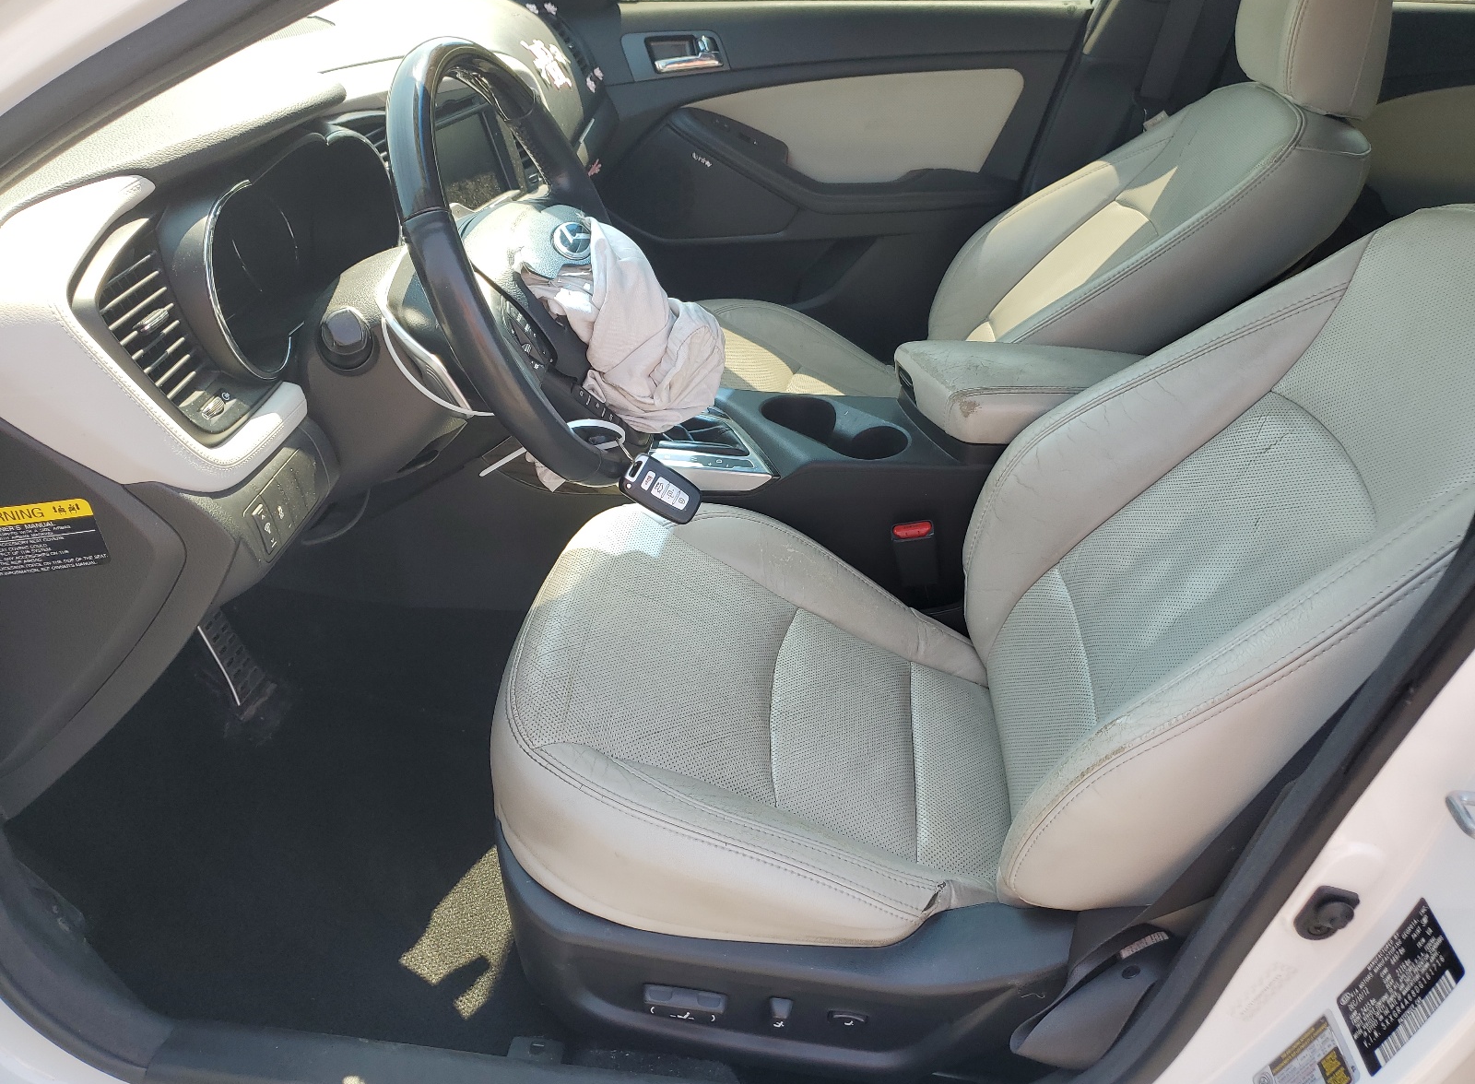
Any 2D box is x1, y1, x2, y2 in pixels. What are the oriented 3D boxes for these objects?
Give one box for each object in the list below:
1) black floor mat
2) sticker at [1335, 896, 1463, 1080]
[{"bbox_3d":[-0.525,0.287,1.260,0.690,0.100,0.520,7,31,3],"label":"black floor mat"},{"bbox_3d":[0.392,0.265,0.658,0.003,0.100,0.052,13,32,-3],"label":"sticker"}]

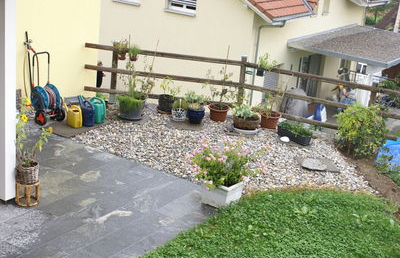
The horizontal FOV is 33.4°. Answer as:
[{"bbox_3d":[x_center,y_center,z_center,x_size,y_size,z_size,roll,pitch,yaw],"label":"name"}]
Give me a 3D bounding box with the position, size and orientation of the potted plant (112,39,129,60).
[{"bbox_3d":[-1.200,-1.194,10.040,0.240,0.330,0.210,6,19,0],"label":"potted plant"}]

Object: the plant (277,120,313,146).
[{"bbox_3d":[1.373,0.032,9.596,0.240,0.250,0.600,-9,23,-37],"label":"plant"}]

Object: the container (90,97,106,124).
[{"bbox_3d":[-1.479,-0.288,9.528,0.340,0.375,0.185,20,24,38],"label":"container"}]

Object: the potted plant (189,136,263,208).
[{"bbox_3d":[0.278,0.449,7.366,0.740,0.680,0.660,17,22,30],"label":"potted plant"}]

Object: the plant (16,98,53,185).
[{"bbox_3d":[-1.685,0.121,6.729,0.370,0.875,0.320,6,19,0],"label":"plant"}]

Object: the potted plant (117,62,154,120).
[{"bbox_3d":[-0.946,-0.557,9.780,0.520,0.820,0.450,6,19,0],"label":"potted plant"}]

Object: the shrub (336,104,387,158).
[{"bbox_3d":[2.229,0.013,9.192,0.680,0.700,0.620,6,19,0],"label":"shrub"}]

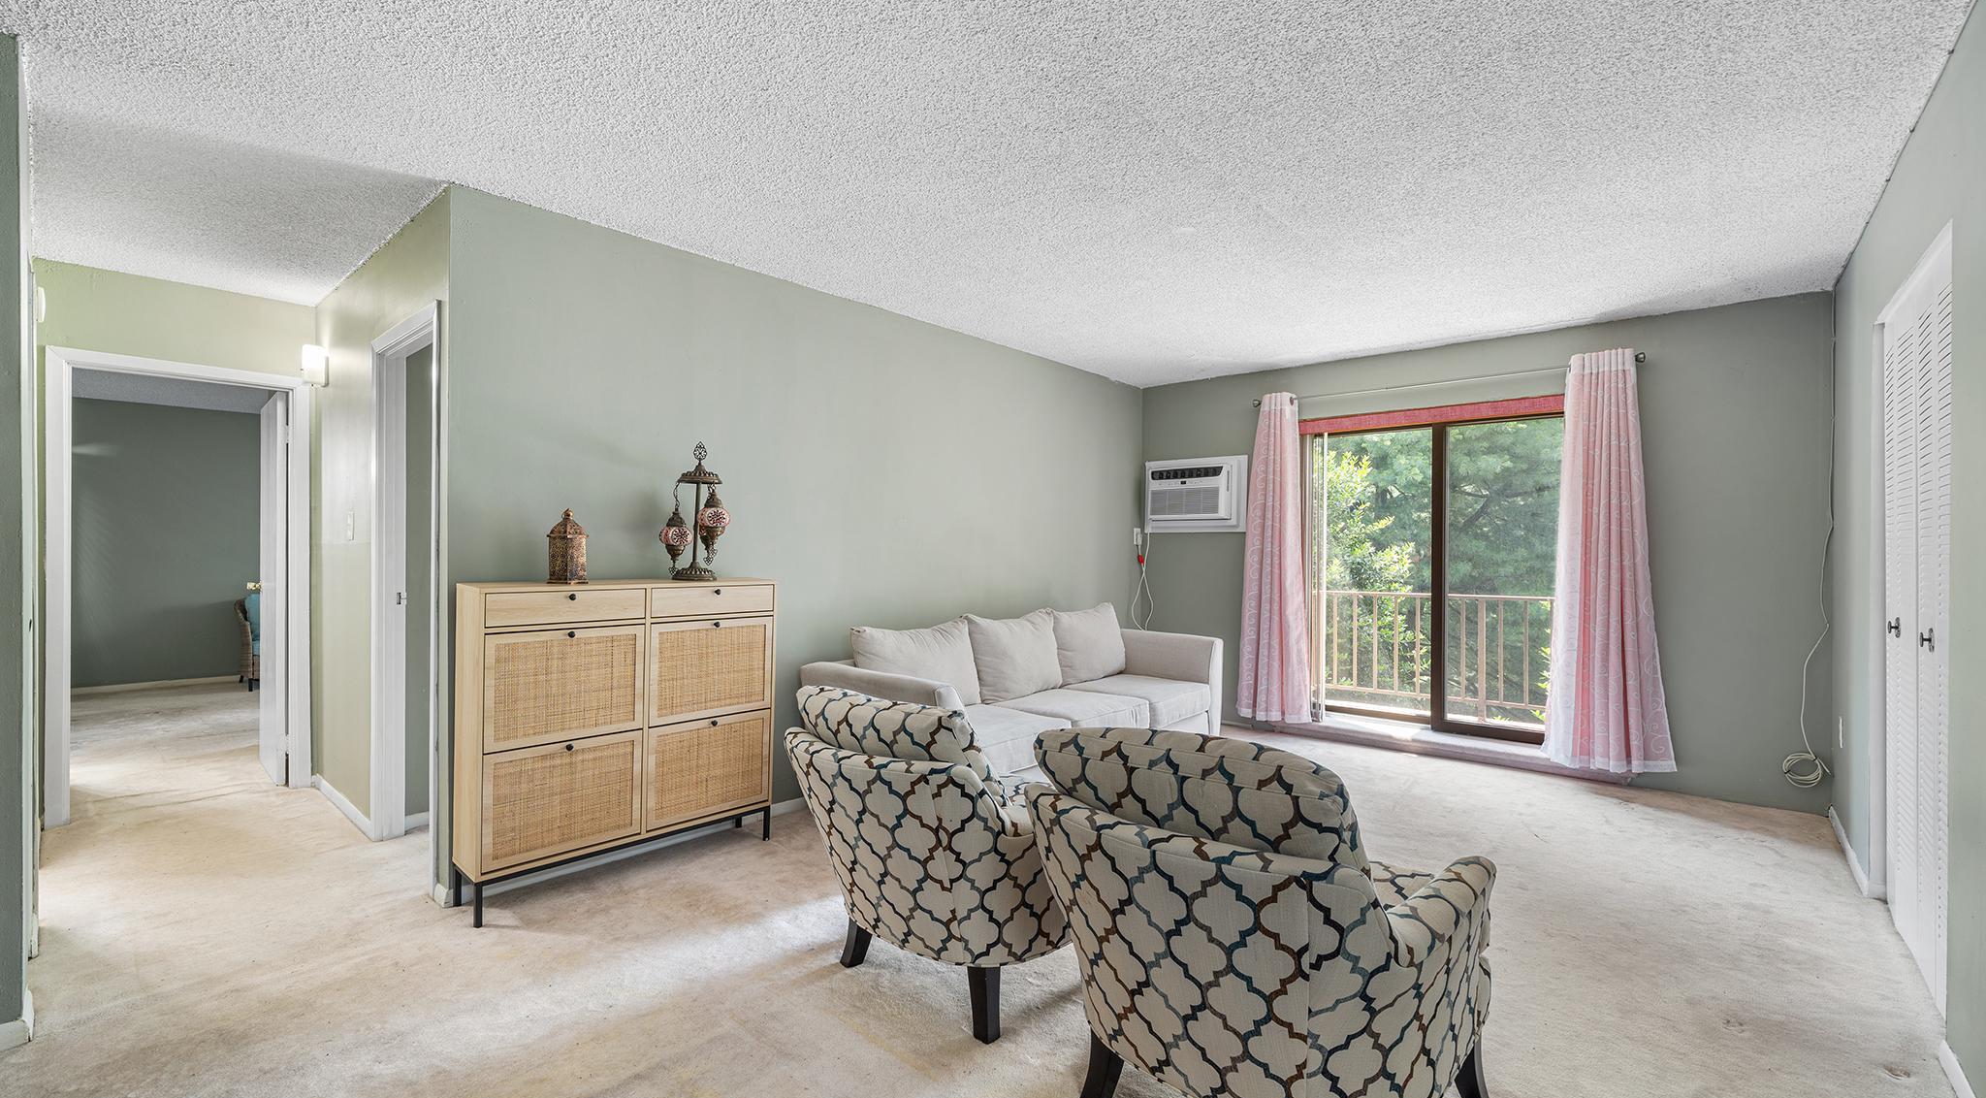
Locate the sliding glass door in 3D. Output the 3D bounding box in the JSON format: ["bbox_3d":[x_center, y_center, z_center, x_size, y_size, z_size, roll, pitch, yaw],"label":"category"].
[{"bbox_3d":[2.673,0.155,4.648,1.650,1.920,0.100,0,0,39],"label":"sliding glass door"}]

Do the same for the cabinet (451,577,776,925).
[{"bbox_3d":[-1.371,0.672,2.934,0.245,1.080,1.055,0,0,43],"label":"cabinet"}]

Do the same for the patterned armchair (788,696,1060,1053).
[{"bbox_3d":[-0.052,0.809,2.279,0.760,0.810,0.770,0,0,39],"label":"patterned armchair"}]

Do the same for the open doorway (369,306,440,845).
[{"bbox_3d":[-2.234,0.176,3.005,0.820,2.070,0.130,0,0,39],"label":"open doorway"}]

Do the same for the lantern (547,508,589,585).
[{"bbox_3d":[-1.525,-0.008,2.770,0.135,0.270,0.135,0,0,43],"label":"lantern"}]

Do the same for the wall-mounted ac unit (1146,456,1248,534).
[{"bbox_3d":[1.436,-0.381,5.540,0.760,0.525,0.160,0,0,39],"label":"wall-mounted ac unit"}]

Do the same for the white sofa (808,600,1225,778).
[{"bbox_3d":[0.260,0.788,4.170,0.850,0.860,2.410,0,0,43],"label":"white sofa"}]

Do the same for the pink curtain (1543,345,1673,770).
[{"bbox_3d":[3.206,0.070,4.027,0.520,2.200,0.120,0,0,39],"label":"pink curtain"}]

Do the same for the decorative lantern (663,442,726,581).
[{"bbox_3d":[-1.196,-0.137,3.125,0.200,0.530,0.240,0,0,43],"label":"decorative lantern"}]

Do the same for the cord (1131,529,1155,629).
[{"bbox_3d":[1.133,0.238,5.748,0.130,0.780,0.130,0,0,39],"label":"cord"}]

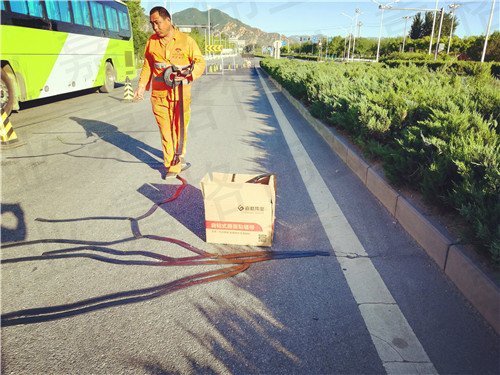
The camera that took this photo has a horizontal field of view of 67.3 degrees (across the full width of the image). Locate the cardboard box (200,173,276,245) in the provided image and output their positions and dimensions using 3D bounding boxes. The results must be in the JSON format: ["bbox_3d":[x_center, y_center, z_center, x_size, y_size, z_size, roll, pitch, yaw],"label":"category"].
[{"bbox_3d":[-0.067,0.153,2.679,0.470,0.450,0.250,2,20,6],"label":"cardboard box"}]

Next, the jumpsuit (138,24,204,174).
[{"bbox_3d":[-0.820,-0.900,3.979,0.640,1.460,0.420,7,21,19],"label":"jumpsuit"}]

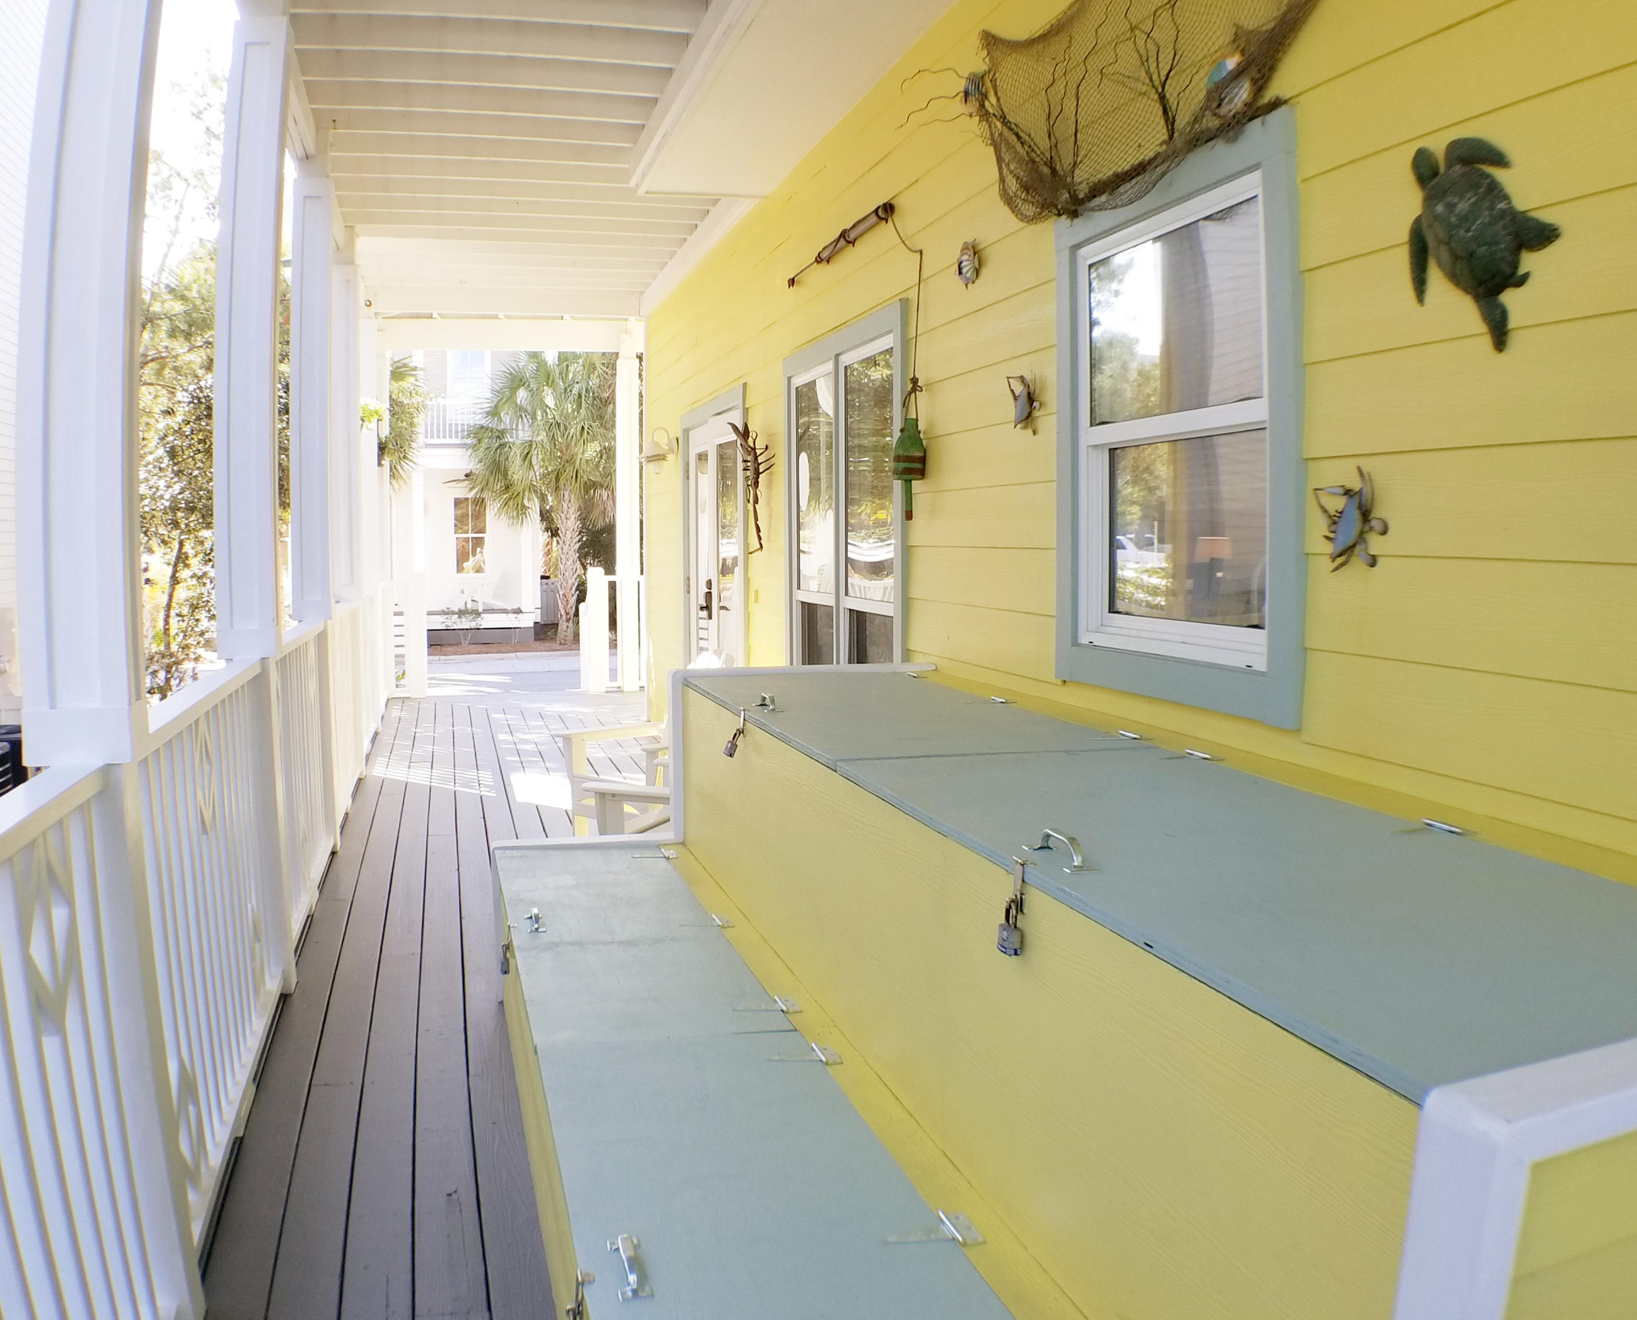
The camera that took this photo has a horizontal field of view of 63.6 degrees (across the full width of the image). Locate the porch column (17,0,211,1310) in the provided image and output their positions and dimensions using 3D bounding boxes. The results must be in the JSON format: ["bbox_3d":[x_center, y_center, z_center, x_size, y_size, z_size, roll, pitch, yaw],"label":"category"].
[{"bbox_3d":[-1.214,-0.311,2.170,0.195,3.000,0.195,-2,5,-16],"label":"porch column"}]

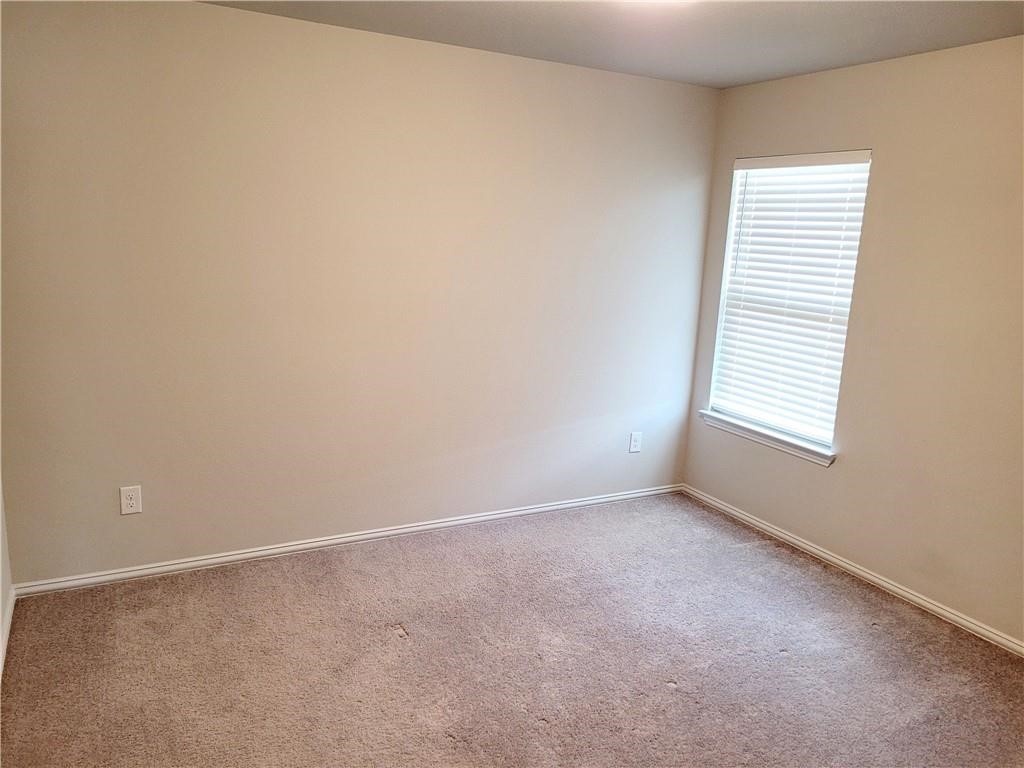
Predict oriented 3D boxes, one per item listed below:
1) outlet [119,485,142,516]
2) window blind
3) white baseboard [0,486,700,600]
[{"bbox_3d":[-1.653,0.507,3.339,0.083,0.124,0.010,-4,13,-28],"label":"outlet"},{"bbox_3d":[1.448,-0.434,4.145,0.110,1.551,0.960,-4,13,-28],"label":"window blind"},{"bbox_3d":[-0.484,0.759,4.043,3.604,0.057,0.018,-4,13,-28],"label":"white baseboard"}]

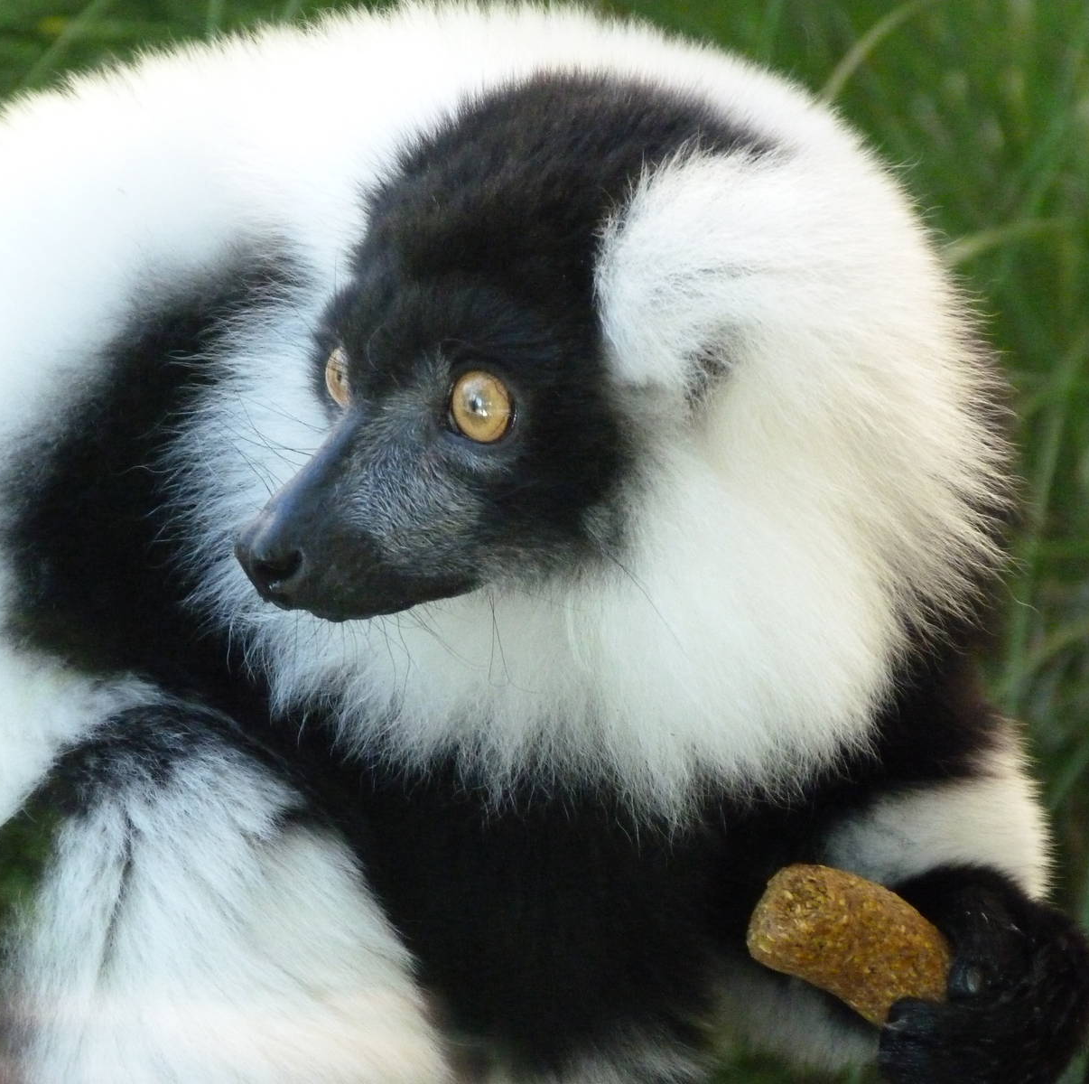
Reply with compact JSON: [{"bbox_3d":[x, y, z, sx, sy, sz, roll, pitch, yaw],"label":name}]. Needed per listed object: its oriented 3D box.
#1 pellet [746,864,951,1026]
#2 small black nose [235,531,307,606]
[{"bbox_3d":[0.067,0.087,2.100,0.045,0.026,0.025,30,6,0],"label":"pellet"},{"bbox_3d":[-0.059,0.006,2.070,0.012,0.015,0.014,-8,12,-38],"label":"small black nose"}]

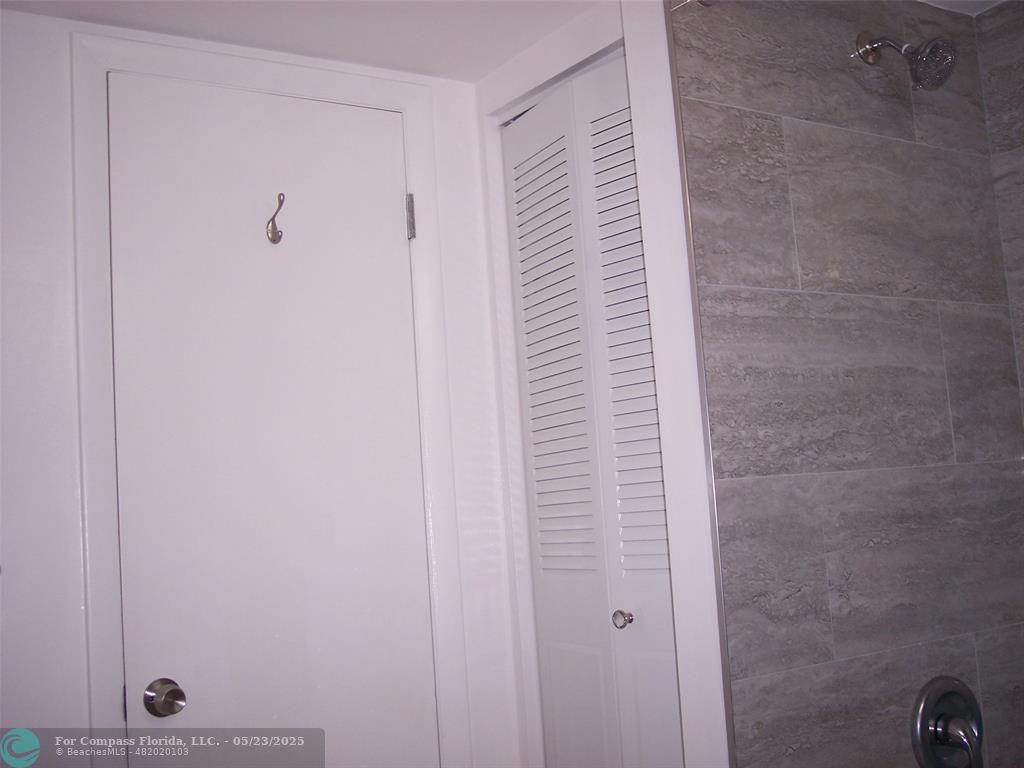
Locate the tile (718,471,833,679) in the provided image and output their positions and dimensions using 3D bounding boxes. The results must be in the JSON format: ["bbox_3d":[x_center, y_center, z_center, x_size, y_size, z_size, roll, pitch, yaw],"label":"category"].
[{"bbox_3d":[0.419,0.298,1.837,0.231,0.302,0.012,0,-8,-34],"label":"tile"}]

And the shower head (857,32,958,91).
[{"bbox_3d":[0.707,-0.587,2.066,0.092,0.157,0.165,0,-8,-34],"label":"shower head"}]

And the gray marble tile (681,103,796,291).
[{"bbox_3d":[0.378,-0.307,1.907,0.233,0.302,0.012,0,-8,-34],"label":"gray marble tile"}]

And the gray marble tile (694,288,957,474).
[{"bbox_3d":[0.553,-0.004,1.976,0.604,0.302,0.012,0,-8,-34],"label":"gray marble tile"}]

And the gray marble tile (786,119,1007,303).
[{"bbox_3d":[0.724,-0.305,2.141,0.602,0.302,0.012,0,-8,-34],"label":"gray marble tile"}]

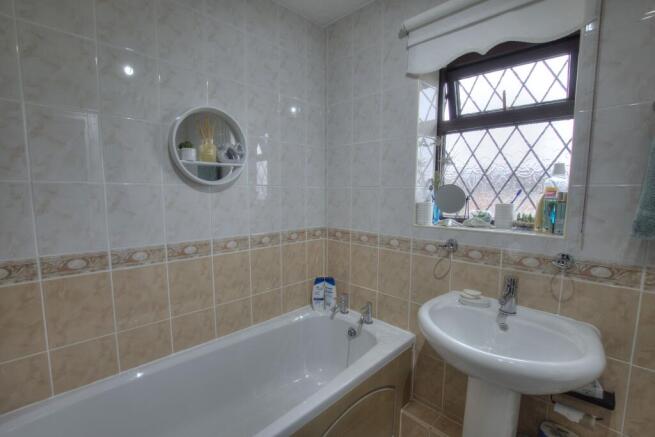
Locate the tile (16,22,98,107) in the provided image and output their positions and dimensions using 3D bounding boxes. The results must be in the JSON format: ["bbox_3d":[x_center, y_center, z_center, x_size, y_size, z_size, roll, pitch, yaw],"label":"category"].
[{"bbox_3d":[-0.929,-0.517,0.954,0.200,0.258,0.009,-5,7,-42],"label":"tile"}]

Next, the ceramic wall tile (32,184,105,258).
[{"bbox_3d":[-0.955,0.003,1.025,0.200,0.262,0.010,-5,7,-42],"label":"ceramic wall tile"}]

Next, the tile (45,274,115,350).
[{"bbox_3d":[-0.950,0.348,1.054,0.198,0.258,0.010,-5,8,-42],"label":"tile"}]

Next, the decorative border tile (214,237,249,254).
[{"bbox_3d":[-0.497,0.138,1.421,0.200,0.077,0.009,-5,7,-42],"label":"decorative border tile"}]

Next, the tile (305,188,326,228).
[{"bbox_3d":[-0.076,-0.068,1.806,0.155,0.258,0.010,-5,8,-42],"label":"tile"}]

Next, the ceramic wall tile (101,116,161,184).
[{"bbox_3d":[-0.787,-0.269,1.111,0.196,0.257,0.009,-5,7,-42],"label":"ceramic wall tile"}]

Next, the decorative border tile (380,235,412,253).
[{"bbox_3d":[0.373,0.135,1.491,0.200,0.080,0.010,5,7,43],"label":"decorative border tile"}]

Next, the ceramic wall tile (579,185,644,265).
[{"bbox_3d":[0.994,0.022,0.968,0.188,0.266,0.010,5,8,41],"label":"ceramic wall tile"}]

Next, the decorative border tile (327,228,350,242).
[{"bbox_3d":[0.077,0.109,1.786,0.205,0.078,0.010,5,7,42],"label":"decorative border tile"}]

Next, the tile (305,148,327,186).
[{"bbox_3d":[-0.072,-0.333,1.779,0.151,0.255,0.010,-5,8,-41],"label":"tile"}]

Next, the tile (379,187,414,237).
[{"bbox_3d":[0.376,-0.038,1.501,0.200,0.262,0.010,5,7,42],"label":"tile"}]

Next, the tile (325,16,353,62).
[{"bbox_3d":[0.077,-1.091,1.683,0.205,0.225,0.010,5,7,41],"label":"tile"}]

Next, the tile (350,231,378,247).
[{"bbox_3d":[0.227,0.121,1.625,0.200,0.080,0.010,5,7,43],"label":"tile"}]

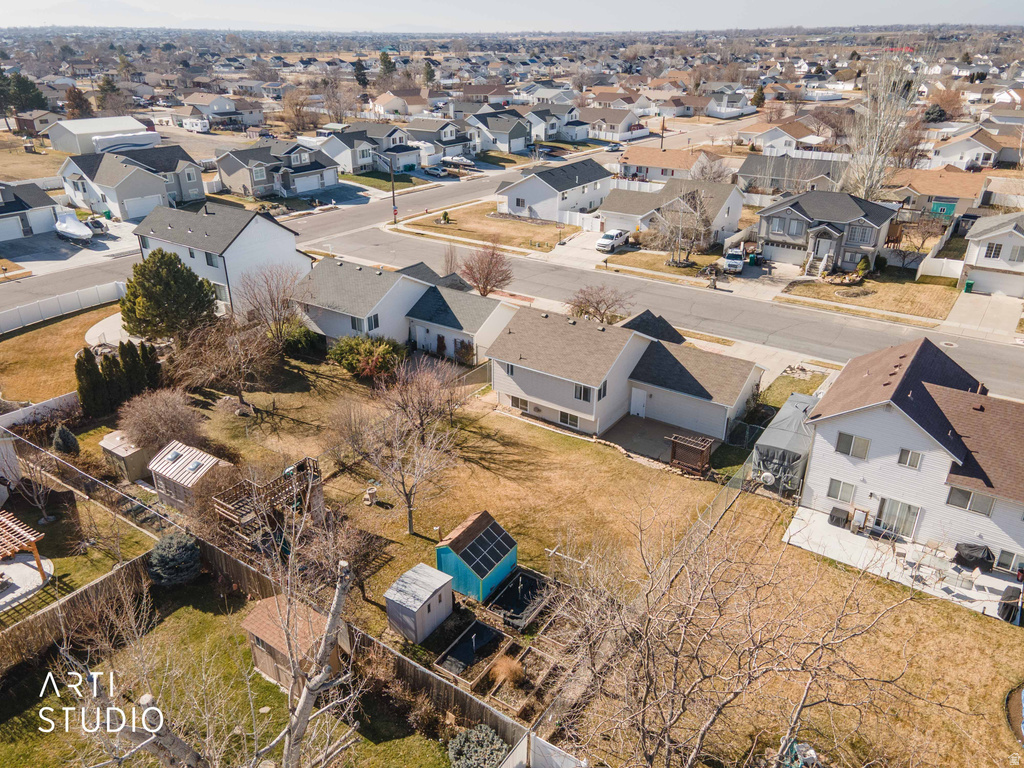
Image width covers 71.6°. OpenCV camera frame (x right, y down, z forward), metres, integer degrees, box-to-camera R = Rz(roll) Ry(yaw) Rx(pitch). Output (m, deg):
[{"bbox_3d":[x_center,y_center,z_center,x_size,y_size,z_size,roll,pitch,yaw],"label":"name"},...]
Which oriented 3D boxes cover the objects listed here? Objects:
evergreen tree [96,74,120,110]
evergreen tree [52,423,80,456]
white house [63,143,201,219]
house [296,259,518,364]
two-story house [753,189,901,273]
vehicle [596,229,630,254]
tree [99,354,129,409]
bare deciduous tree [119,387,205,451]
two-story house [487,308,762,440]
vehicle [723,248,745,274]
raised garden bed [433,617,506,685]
[{"bbox_3d":[-131.531,-94.849,231.528,6.500,10.000,6.500,0,27,0],"label":"evergreen tree"},{"bbox_3d":[-28.165,3.304,44.562,1.750,1.950,1.750,0,26,0],"label":"evergreen tree"},{"bbox_3d":[-54.236,-30.254,104.768,18.140,7.040,16.410,21,33,35],"label":"white house"},{"bbox_3d":[-8.744,-6.652,60.059,16.000,6.300,12.000,17,31,32],"label":"house"},{"bbox_3d":[36.681,-18.262,82.709,12.710,7.190,13.200,17,31,30],"label":"two-story house"},{"bbox_3d":[12.584,-17.615,86.950,2.070,1.970,6.010,15,30,27],"label":"vehicle"},{"bbox_3d":[-27.579,-0.188,48.676,1.720,4.140,1.720,17,31,30],"label":"tree"},{"bbox_3d":[-21.962,2.412,44.488,5.300,3.600,5.200,0,26,0],"label":"bare deciduous tree"},{"bbox_3d":[7.980,-1.335,49.174,15.900,6.200,12.300,17,31,32],"label":"two-story house"},{"bbox_3d":[25.116,-13.862,79.533,2.070,1.970,5.610,10,28,19],"label":"vehicle"},{"bbox_3d":[-1.574,11.305,29.667,1.910,0.380,2.930,17,31,32],"label":"raised garden bed"}]

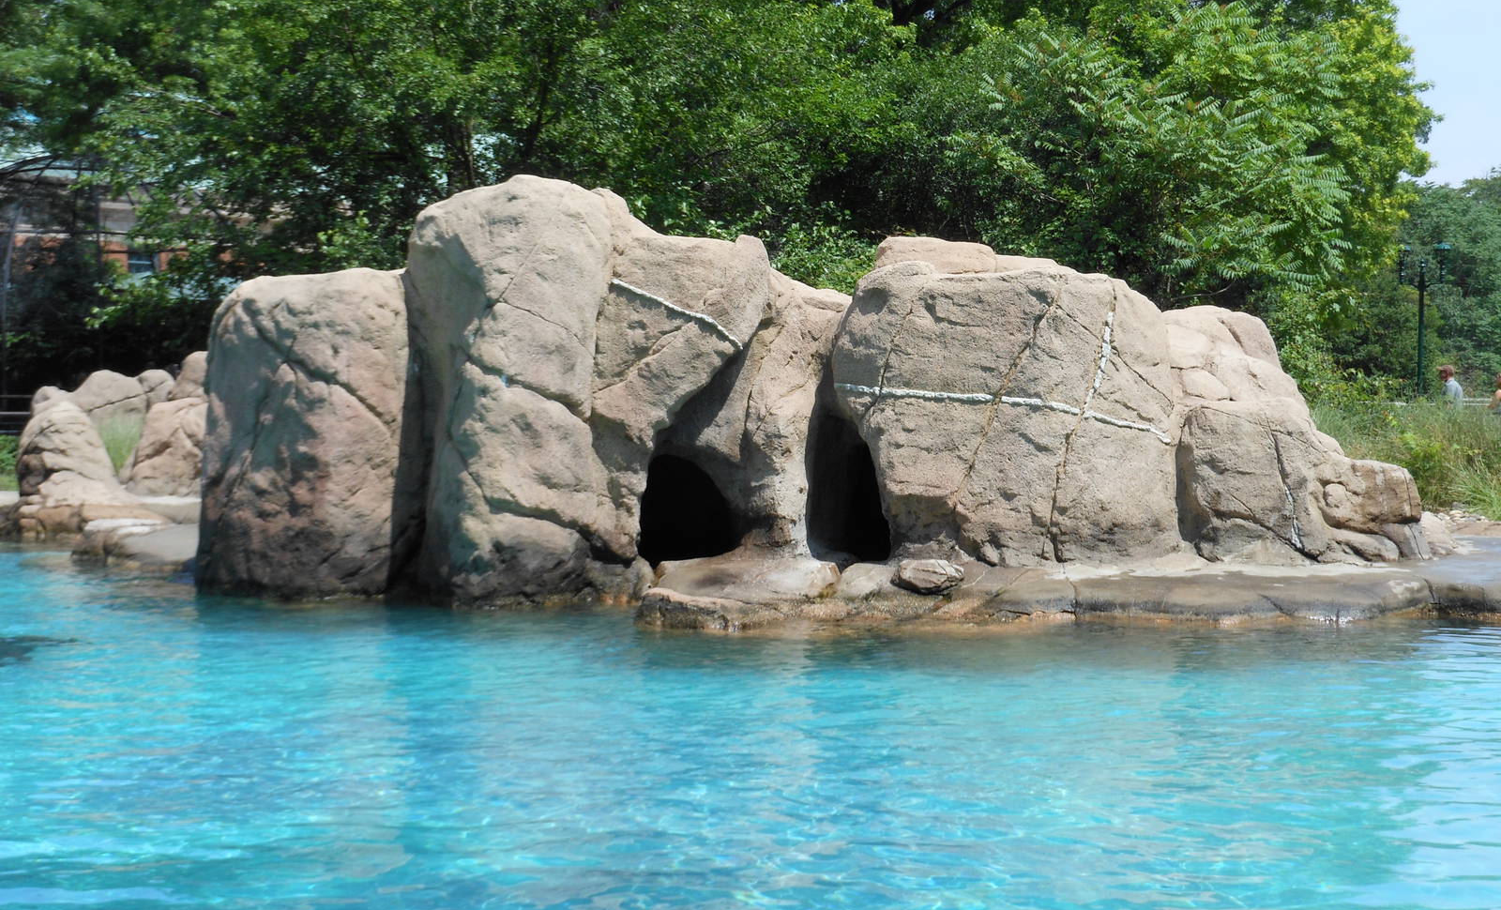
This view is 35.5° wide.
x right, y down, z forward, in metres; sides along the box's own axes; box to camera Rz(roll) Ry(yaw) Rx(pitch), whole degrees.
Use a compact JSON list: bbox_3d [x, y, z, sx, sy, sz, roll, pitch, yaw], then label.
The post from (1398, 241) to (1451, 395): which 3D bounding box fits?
[{"bbox_3d":[13.486,-2.087,47.074,1.150,4.350,0.380,1,2,20],"label":"post"}]

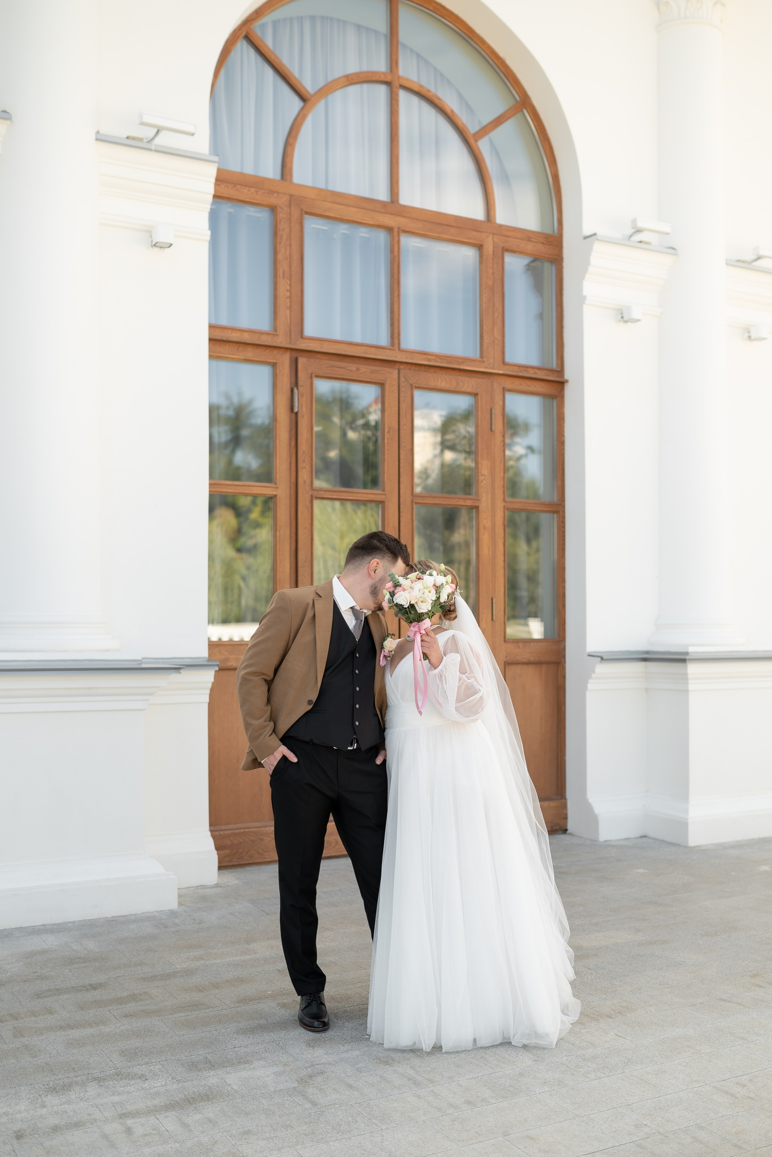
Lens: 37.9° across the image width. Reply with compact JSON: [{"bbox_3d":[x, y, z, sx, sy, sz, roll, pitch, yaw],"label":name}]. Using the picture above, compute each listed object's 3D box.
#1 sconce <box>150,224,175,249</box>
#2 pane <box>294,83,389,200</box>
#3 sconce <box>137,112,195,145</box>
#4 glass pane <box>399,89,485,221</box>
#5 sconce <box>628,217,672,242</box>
[{"bbox_3d":[-1.249,-1.897,6.279,0.095,0.105,0.130,1,-3,-27],"label":"sconce"},{"bbox_3d":[-0.276,-2.858,7.203,0.676,0.778,0.030,1,-3,-27],"label":"pane"},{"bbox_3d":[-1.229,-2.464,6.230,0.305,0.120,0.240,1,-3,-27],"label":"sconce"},{"bbox_3d":[0.388,-2.833,7.539,0.672,0.771,0.030,1,-3,-27],"label":"glass pane"},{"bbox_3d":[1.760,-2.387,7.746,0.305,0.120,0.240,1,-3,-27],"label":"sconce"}]

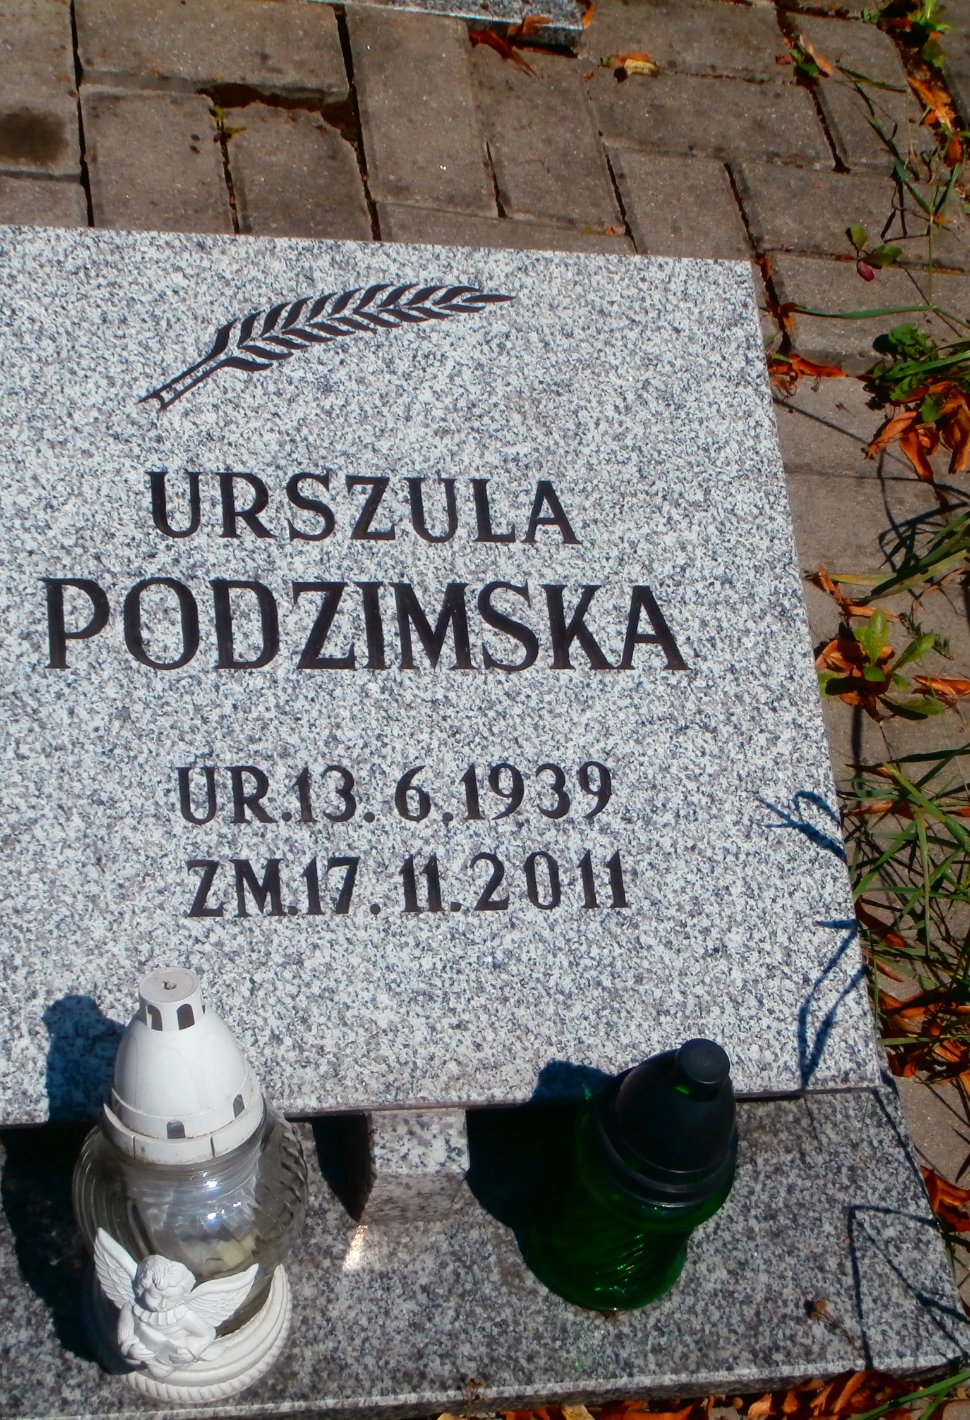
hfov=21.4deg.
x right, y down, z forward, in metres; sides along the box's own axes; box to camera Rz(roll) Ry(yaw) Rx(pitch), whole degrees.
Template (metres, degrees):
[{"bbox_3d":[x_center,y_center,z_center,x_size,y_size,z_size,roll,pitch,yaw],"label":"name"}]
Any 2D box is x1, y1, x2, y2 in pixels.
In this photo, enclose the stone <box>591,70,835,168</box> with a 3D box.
[{"bbox_3d":[0.172,-0.459,2.085,0.200,0.060,0.100,1,55,-20],"label":"stone"}]

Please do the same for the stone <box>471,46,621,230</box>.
[{"bbox_3d":[0.034,-0.428,2.011,0.100,0.060,0.200,1,55,-19],"label":"stone"}]

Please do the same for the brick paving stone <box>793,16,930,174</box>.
[{"bbox_3d":[0.309,-0.494,2.161,0.100,0.060,0.200,1,52,-18],"label":"brick paving stone"}]

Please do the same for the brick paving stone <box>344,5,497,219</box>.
[{"bbox_3d":[-0.058,-0.439,1.984,0.100,0.060,0.200,3,54,-18],"label":"brick paving stone"}]

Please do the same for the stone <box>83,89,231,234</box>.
[{"bbox_3d":[-0.237,-0.350,1.843,0.100,0.060,0.200,1,53,-17],"label":"stone"}]

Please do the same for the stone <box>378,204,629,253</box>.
[{"bbox_3d":[0.014,-0.309,1.912,0.200,0.060,0.100,3,51,-16],"label":"stone"}]

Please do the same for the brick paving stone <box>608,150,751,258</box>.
[{"bbox_3d":[0.150,-0.331,1.956,0.100,0.060,0.200,2,52,-18],"label":"brick paving stone"}]

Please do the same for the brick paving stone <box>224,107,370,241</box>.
[{"bbox_3d":[-0.142,-0.355,1.891,0.100,0.060,0.200,1,52,-18],"label":"brick paving stone"}]

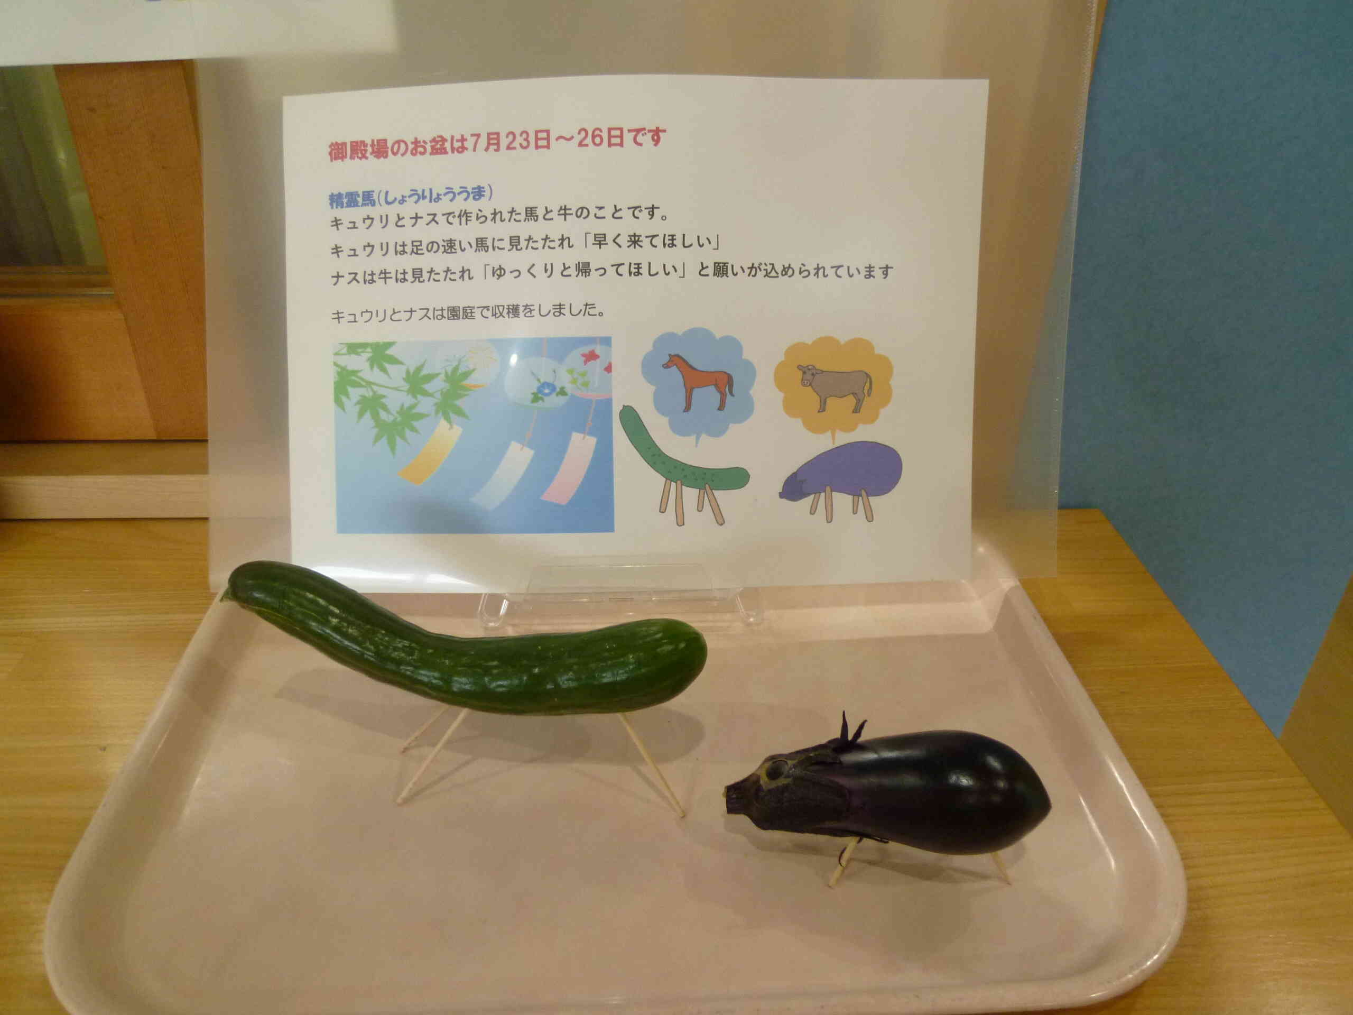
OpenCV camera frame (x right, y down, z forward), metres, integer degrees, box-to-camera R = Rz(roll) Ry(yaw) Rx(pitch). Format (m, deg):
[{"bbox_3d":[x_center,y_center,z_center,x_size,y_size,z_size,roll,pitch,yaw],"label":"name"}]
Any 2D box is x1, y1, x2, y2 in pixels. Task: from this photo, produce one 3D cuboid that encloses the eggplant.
[{"bbox_3d":[0.071,0.087,0.304,0.110,0.056,0.040,0,32,-1],"label":"eggplant"}]

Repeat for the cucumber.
[{"bbox_3d":[-0.071,0.045,0.318,0.163,0.057,0.030,2,32,2],"label":"cucumber"}]

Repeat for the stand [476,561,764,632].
[{"bbox_3d":[-0.024,0.018,0.432,0.129,0.054,0.062,0,32,-2],"label":"stand"}]

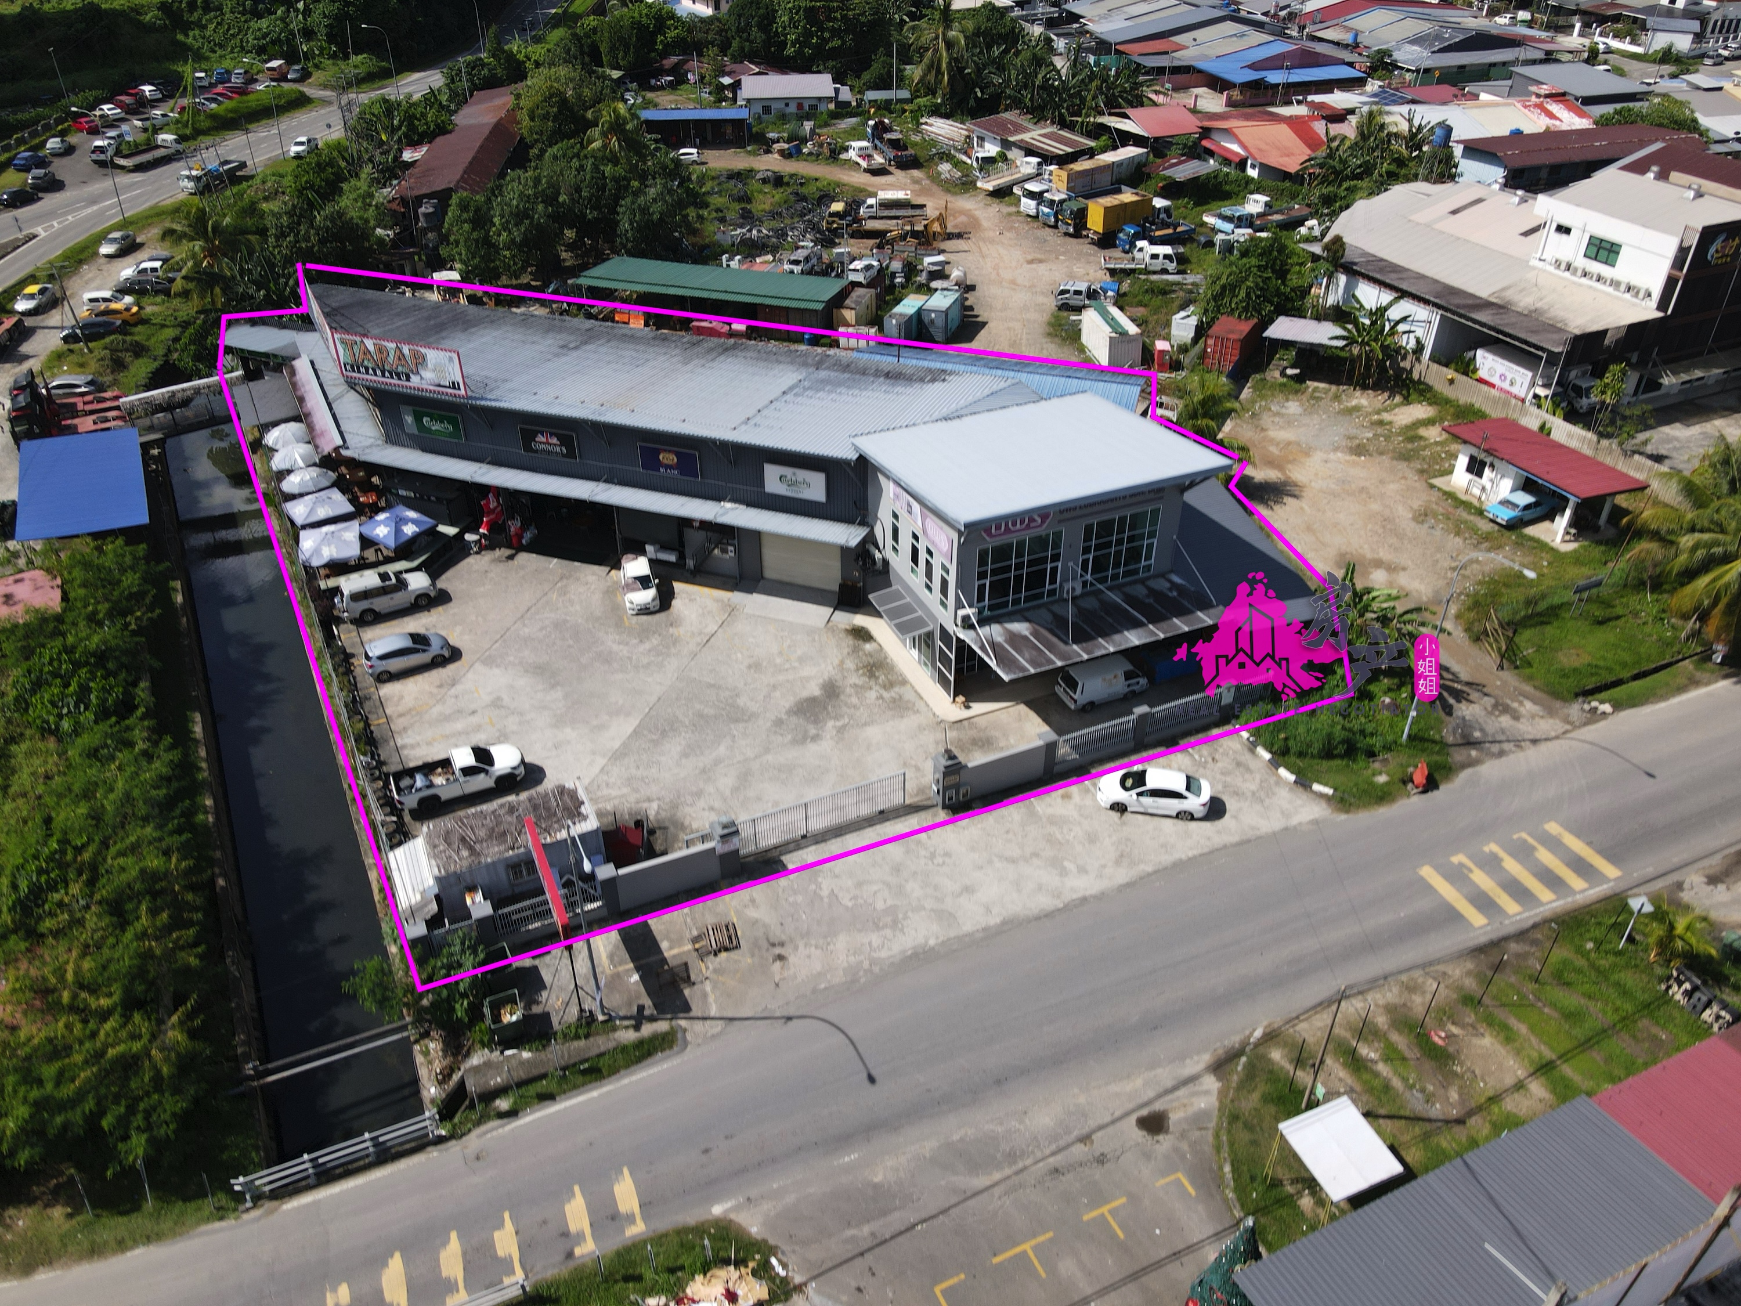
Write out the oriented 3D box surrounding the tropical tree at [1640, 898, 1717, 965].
[{"bbox_3d":[27.897,9.820,41.890,2.300,2.100,2.300,27,42,35],"label":"tropical tree"}]

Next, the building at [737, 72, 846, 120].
[{"bbox_3d":[-11.644,-79.373,172.233,14.000,5.000,9.000,-5,34,-7],"label":"building"}]

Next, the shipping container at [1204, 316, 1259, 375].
[{"bbox_3d":[26.988,-23.194,90.559,2.440,2.600,6.060,16,37,22],"label":"shipping container"}]

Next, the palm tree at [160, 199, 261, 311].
[{"bbox_3d":[-50.356,-29.525,92.643,7.700,8.600,7.700,-1,35,0],"label":"palm tree"}]

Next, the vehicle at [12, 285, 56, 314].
[{"bbox_3d":[-70.861,-30.155,102.217,1.690,1.420,4.300,-4,34,-6],"label":"vehicle"}]

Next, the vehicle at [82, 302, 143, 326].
[{"bbox_3d":[-61.373,-27.332,97.614,4.100,1.380,1.680,-2,34,-2],"label":"vehicle"}]

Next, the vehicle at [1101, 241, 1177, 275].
[{"bbox_3d":[24.488,-35.730,109.762,6.350,2.150,1.900,0,34,1],"label":"vehicle"}]

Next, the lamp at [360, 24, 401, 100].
[{"bbox_3d":[-71.262,-85.371,176.710,3.300,11.400,0.400,7,34,11],"label":"lamp"}]

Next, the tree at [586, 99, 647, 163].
[{"bbox_3d":[-28.791,-57.372,136.860,7.000,9.600,7.000,0,33,0],"label":"tree"}]

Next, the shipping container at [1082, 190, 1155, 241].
[{"bbox_3d":[24.800,-43.700,120.000,6.060,2.600,2.440,-18,37,-25],"label":"shipping container"}]

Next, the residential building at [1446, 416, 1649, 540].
[{"bbox_3d":[39.165,-10.234,71.253,4.960,3.100,10.460,-12,35,-17],"label":"residential building"}]

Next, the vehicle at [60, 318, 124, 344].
[{"bbox_3d":[-62.216,-25.834,96.358,4.450,1.430,1.730,-17,37,-24],"label":"vehicle"}]

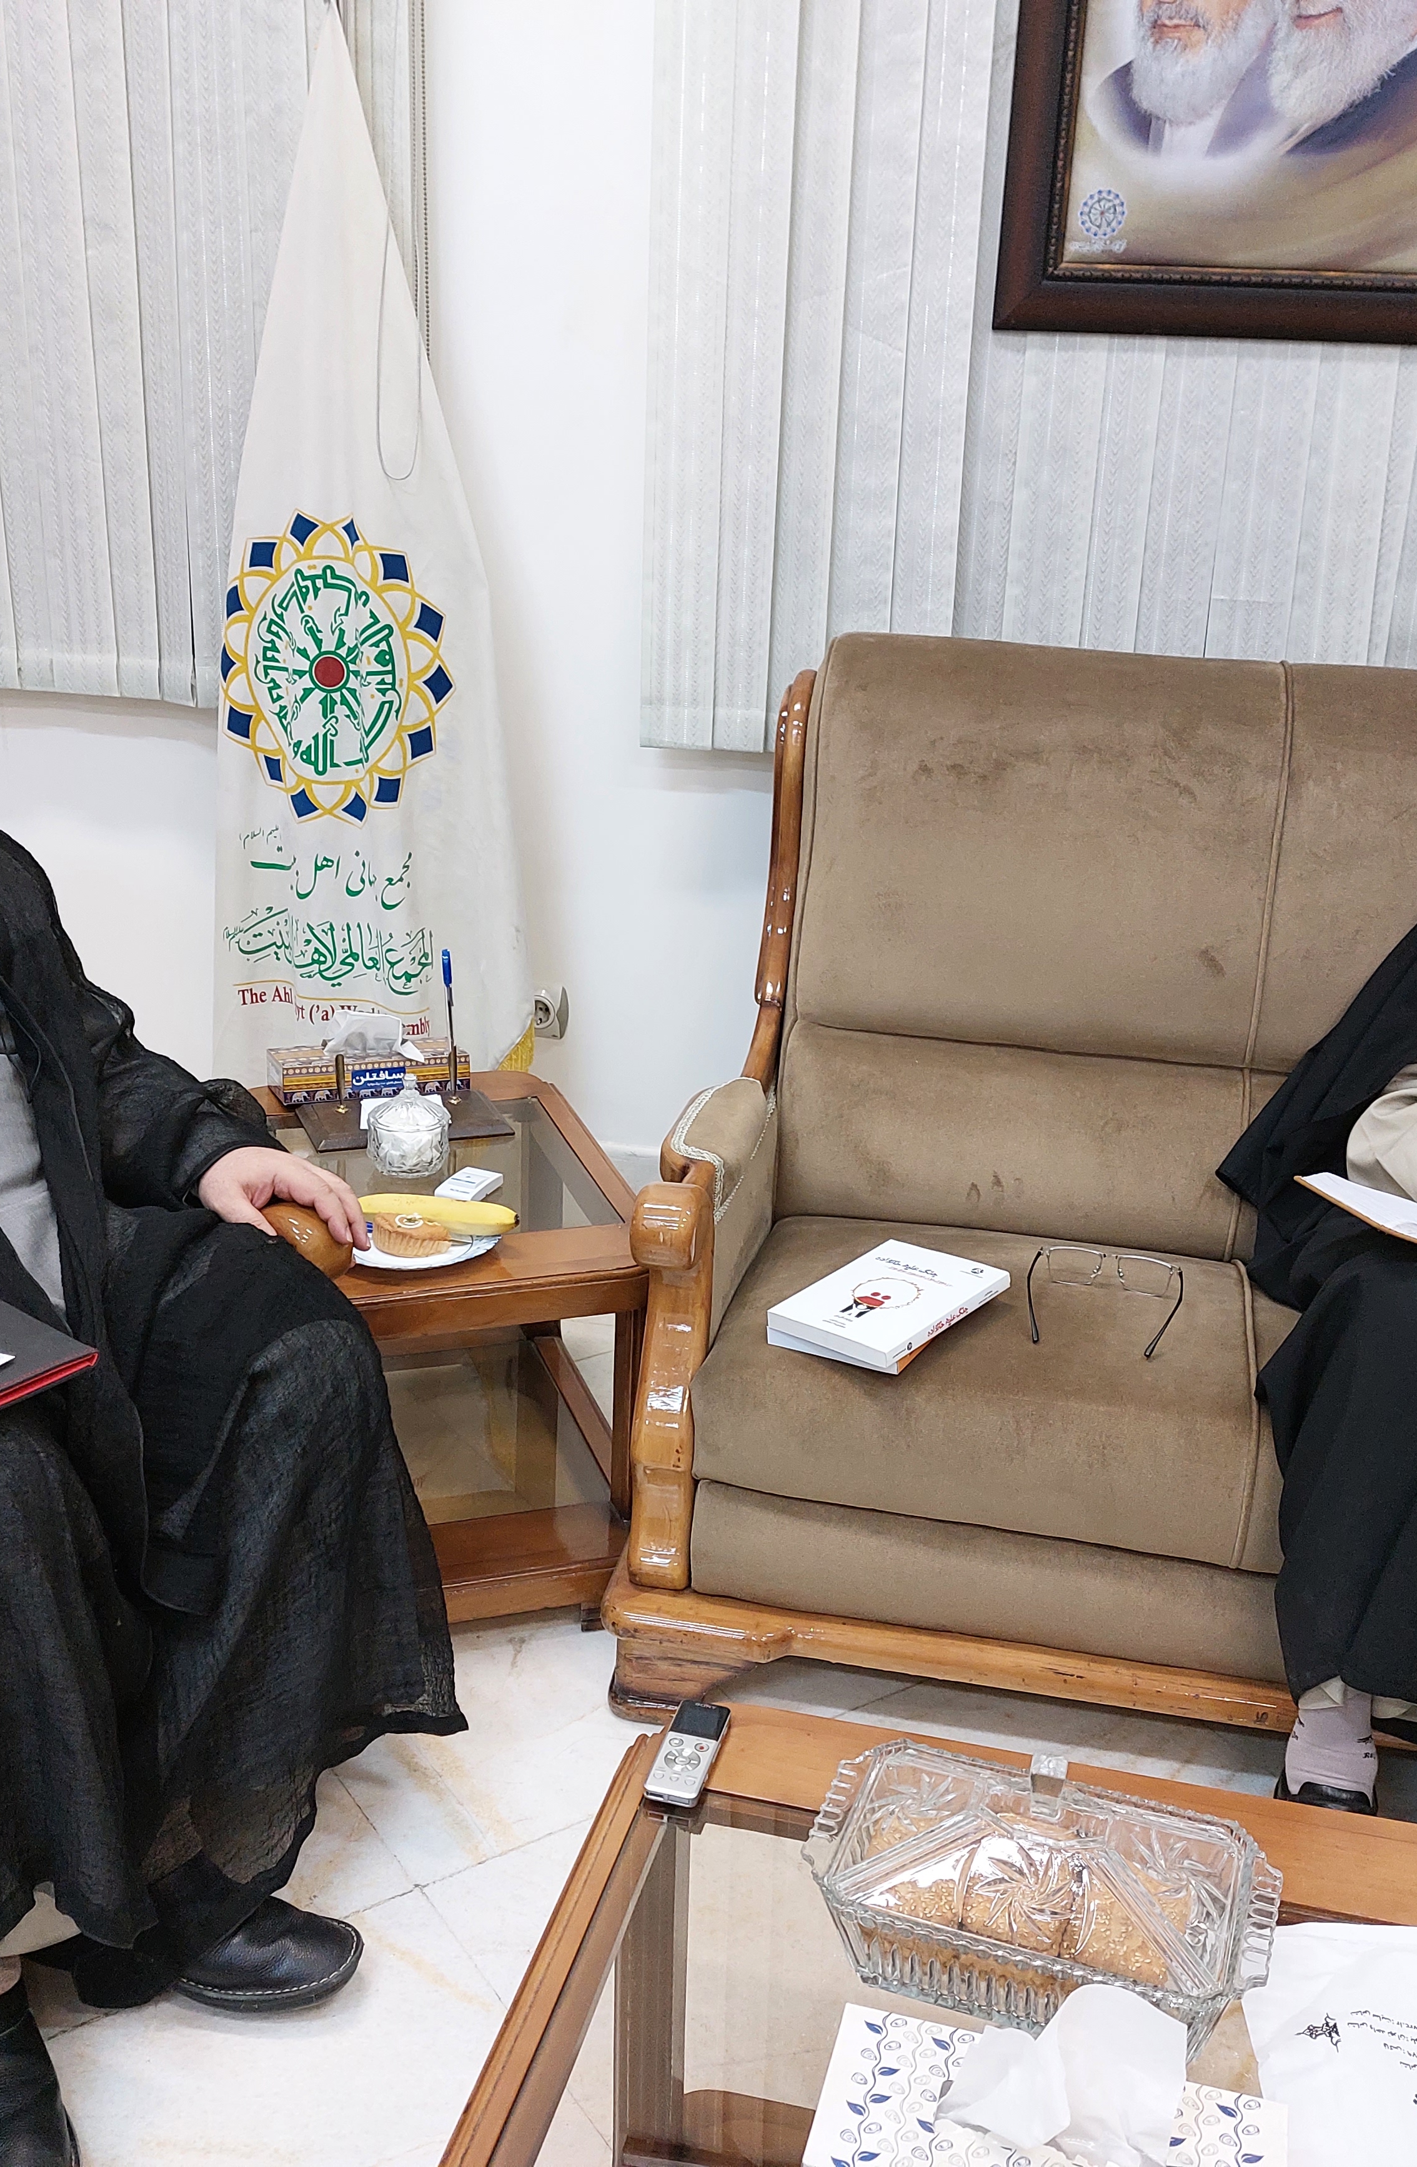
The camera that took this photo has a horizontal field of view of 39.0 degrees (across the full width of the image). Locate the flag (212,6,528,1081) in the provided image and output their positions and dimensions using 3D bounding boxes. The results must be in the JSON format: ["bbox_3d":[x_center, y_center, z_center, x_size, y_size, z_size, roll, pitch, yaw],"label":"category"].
[{"bbox_3d":[-0.491,-0.665,2.947,0.472,1.636,0.200,2,20,0],"label":"flag"}]

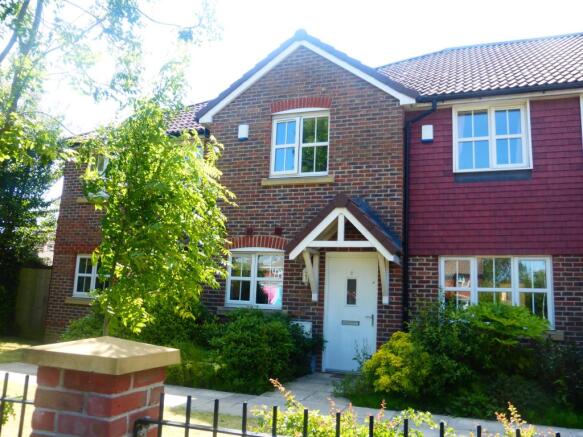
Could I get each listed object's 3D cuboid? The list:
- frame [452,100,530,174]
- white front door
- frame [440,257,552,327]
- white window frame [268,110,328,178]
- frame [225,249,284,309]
[{"bbox_3d":[3.424,-1.394,8.677,1.244,1.234,0.110,-1,-11,19],"label":"frame"},{"bbox_3d":[1.049,1.641,8.917,0.942,2.079,0.100,-1,-11,19],"label":"white front door"},{"bbox_3d":[3.339,1.188,8.303,1.728,1.141,0.110,-1,-11,19],"label":"frame"},{"bbox_3d":[0.168,-1.453,9.841,1.175,1.347,0.110,-1,-11,19],"label":"white window frame"},{"bbox_3d":[-0.675,1.129,9.623,1.159,1.148,0.110,-1,-11,19],"label":"frame"}]

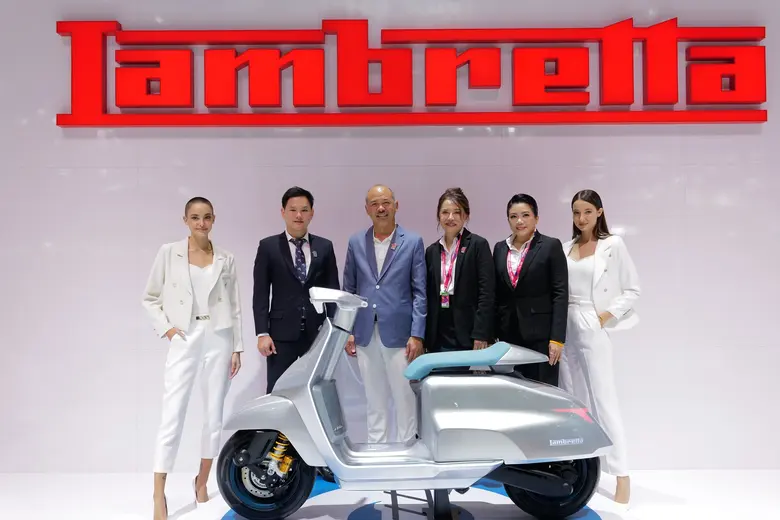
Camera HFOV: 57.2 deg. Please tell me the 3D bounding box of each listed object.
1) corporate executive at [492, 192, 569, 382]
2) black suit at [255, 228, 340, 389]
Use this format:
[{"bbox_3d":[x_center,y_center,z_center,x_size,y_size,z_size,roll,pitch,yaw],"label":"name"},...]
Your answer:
[{"bbox_3d":[0.792,0.474,4.000,0.440,1.704,0.310,0,0,19],"label":"corporate executive"},{"bbox_3d":[-0.543,0.563,4.200,0.520,1.454,0.290,0,0,-6],"label":"black suit"}]

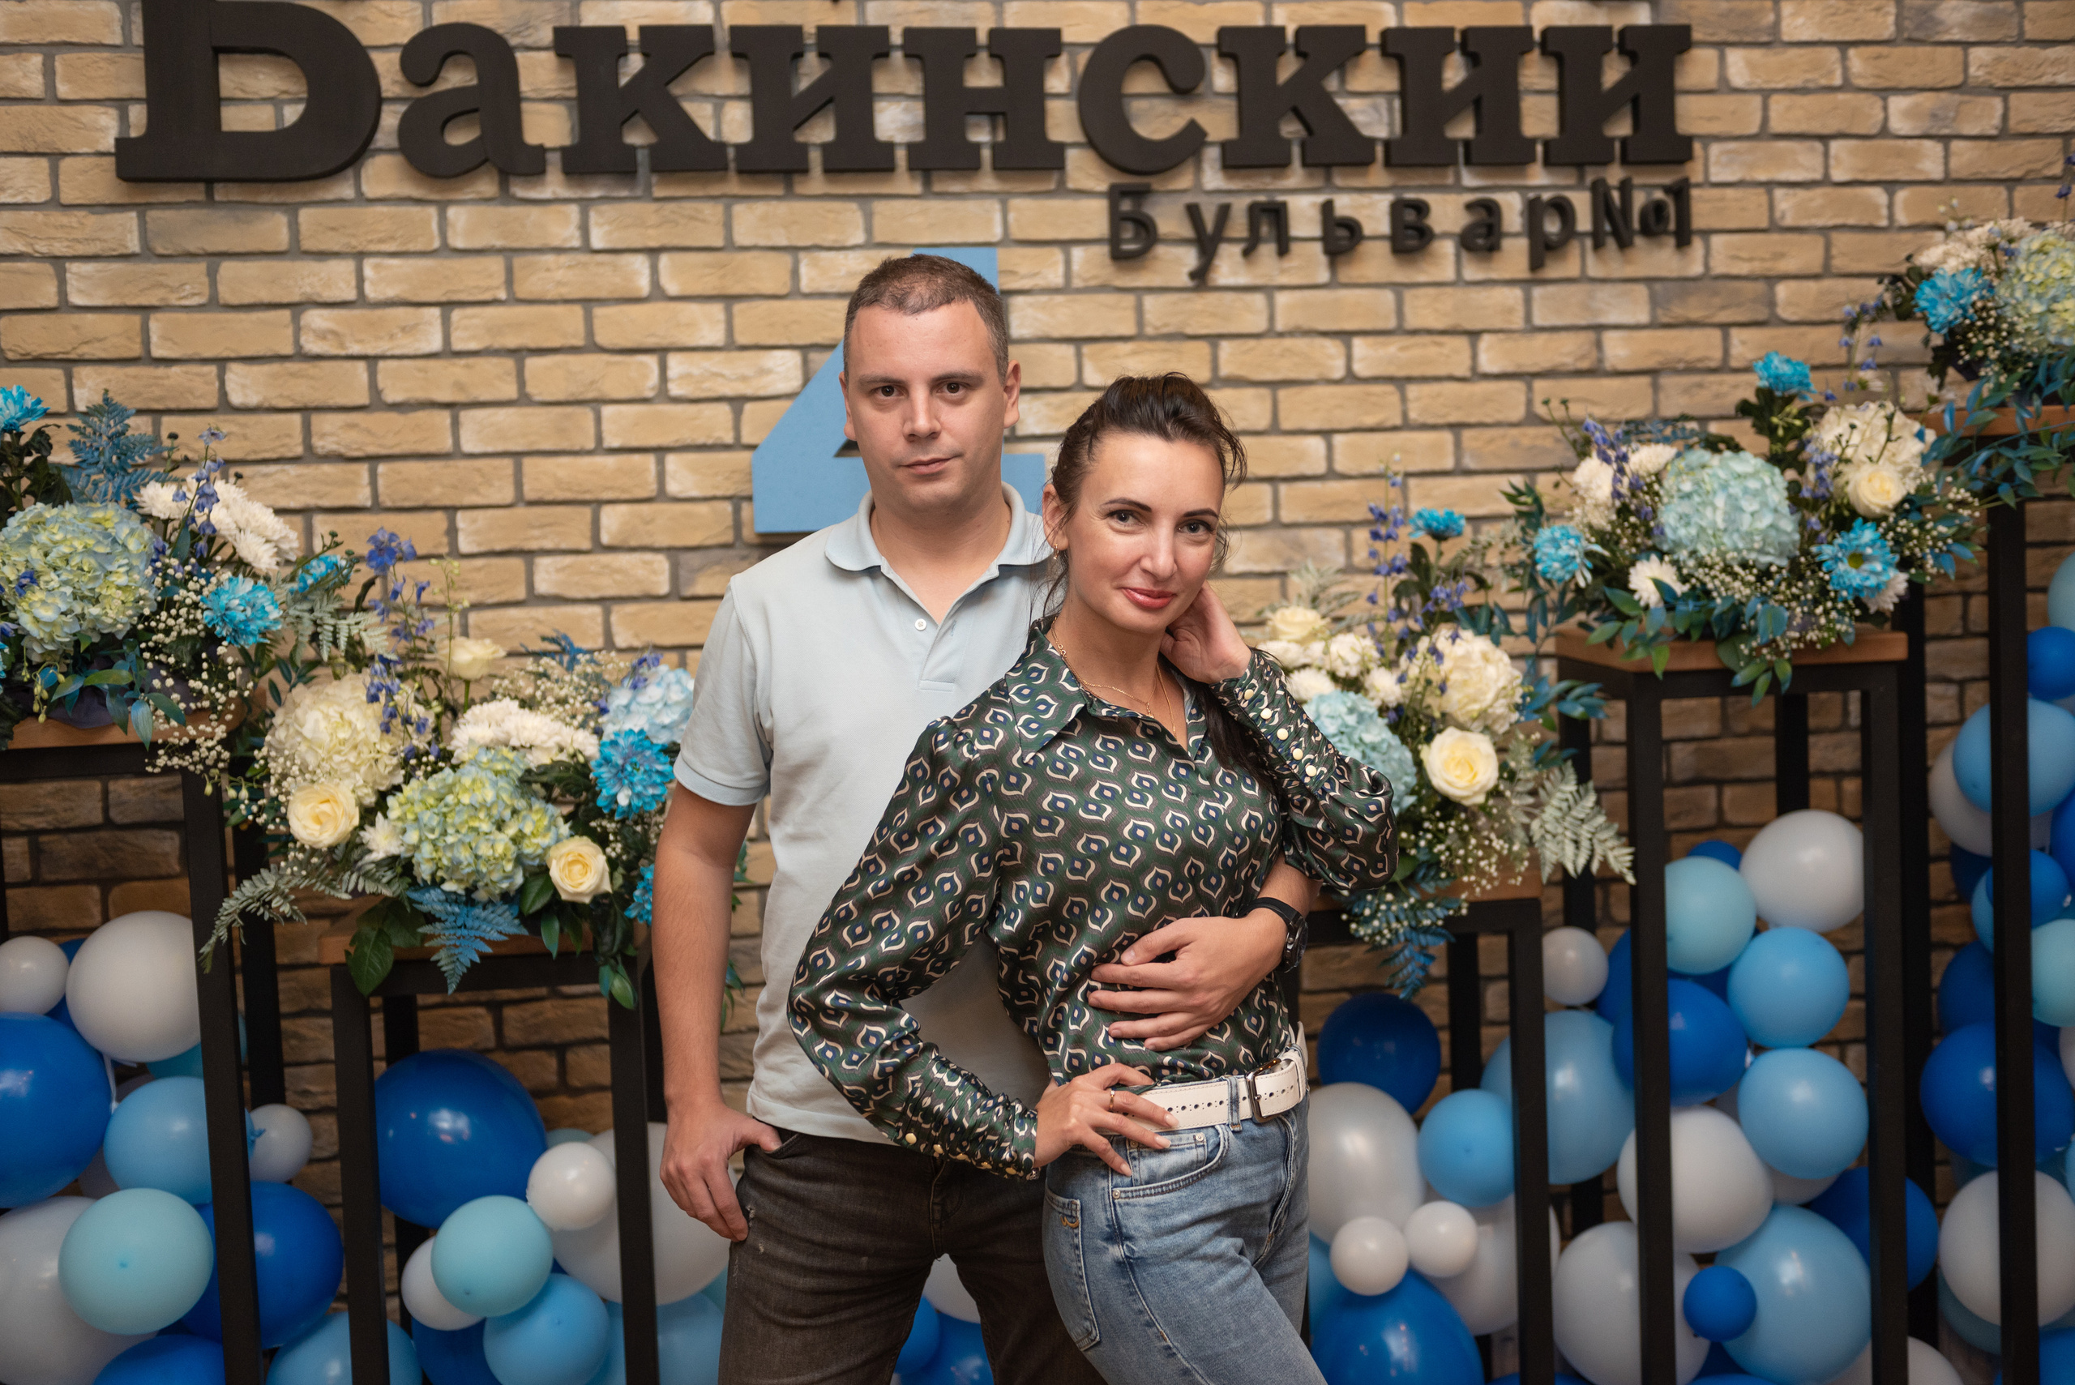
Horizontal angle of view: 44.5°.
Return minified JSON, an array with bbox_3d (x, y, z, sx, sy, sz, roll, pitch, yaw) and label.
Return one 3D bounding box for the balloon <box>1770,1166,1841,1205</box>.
[{"bbox_3d":[1.153,0.684,3.911,0.215,0.215,0.215,-1,4,16],"label":"balloon"}]

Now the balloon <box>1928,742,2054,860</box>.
[{"bbox_3d":[1.517,0.166,4.020,0.196,0.193,0.200,-1,4,21],"label":"balloon"}]

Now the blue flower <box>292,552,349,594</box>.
[{"bbox_3d":[-0.900,-0.149,3.190,0.076,0.048,0.074,-26,6,-5],"label":"blue flower"}]

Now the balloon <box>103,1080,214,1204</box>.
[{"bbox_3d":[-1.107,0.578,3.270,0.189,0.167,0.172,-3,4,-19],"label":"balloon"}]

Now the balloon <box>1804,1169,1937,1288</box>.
[{"bbox_3d":[1.274,0.827,3.880,0.208,0.208,0.208,-1,4,18],"label":"balloon"}]

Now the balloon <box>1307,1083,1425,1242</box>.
[{"bbox_3d":[0.388,0.588,3.137,0.184,0.216,0.188,-2,4,7],"label":"balloon"}]

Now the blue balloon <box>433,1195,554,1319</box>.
[{"bbox_3d":[-0.609,0.632,2.837,0.136,0.138,0.136,-3,4,-13],"label":"blue balloon"}]

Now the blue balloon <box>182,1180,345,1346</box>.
[{"bbox_3d":[-1.000,0.737,3.277,0.211,0.216,0.214,-3,4,-10],"label":"blue balloon"}]

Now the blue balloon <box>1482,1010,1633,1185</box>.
[{"bbox_3d":[0.780,0.605,3.795,0.230,0.262,0.246,-2,4,11],"label":"blue balloon"}]

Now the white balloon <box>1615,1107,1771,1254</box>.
[{"bbox_3d":[0.995,0.741,3.850,0.232,0.224,0.225,-1,3,14],"label":"white balloon"}]

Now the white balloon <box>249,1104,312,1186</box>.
[{"bbox_3d":[-1.001,0.593,3.330,0.100,0.104,0.105,-3,3,-17],"label":"white balloon"}]

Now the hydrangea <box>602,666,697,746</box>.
[{"bbox_3d":[-0.501,0.023,3.385,0.160,0.117,0.150,-3,4,-10],"label":"hydrangea"}]

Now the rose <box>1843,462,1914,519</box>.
[{"bbox_3d":[1.039,-0.251,3.144,0.086,0.074,0.076,-1,4,18],"label":"rose"}]

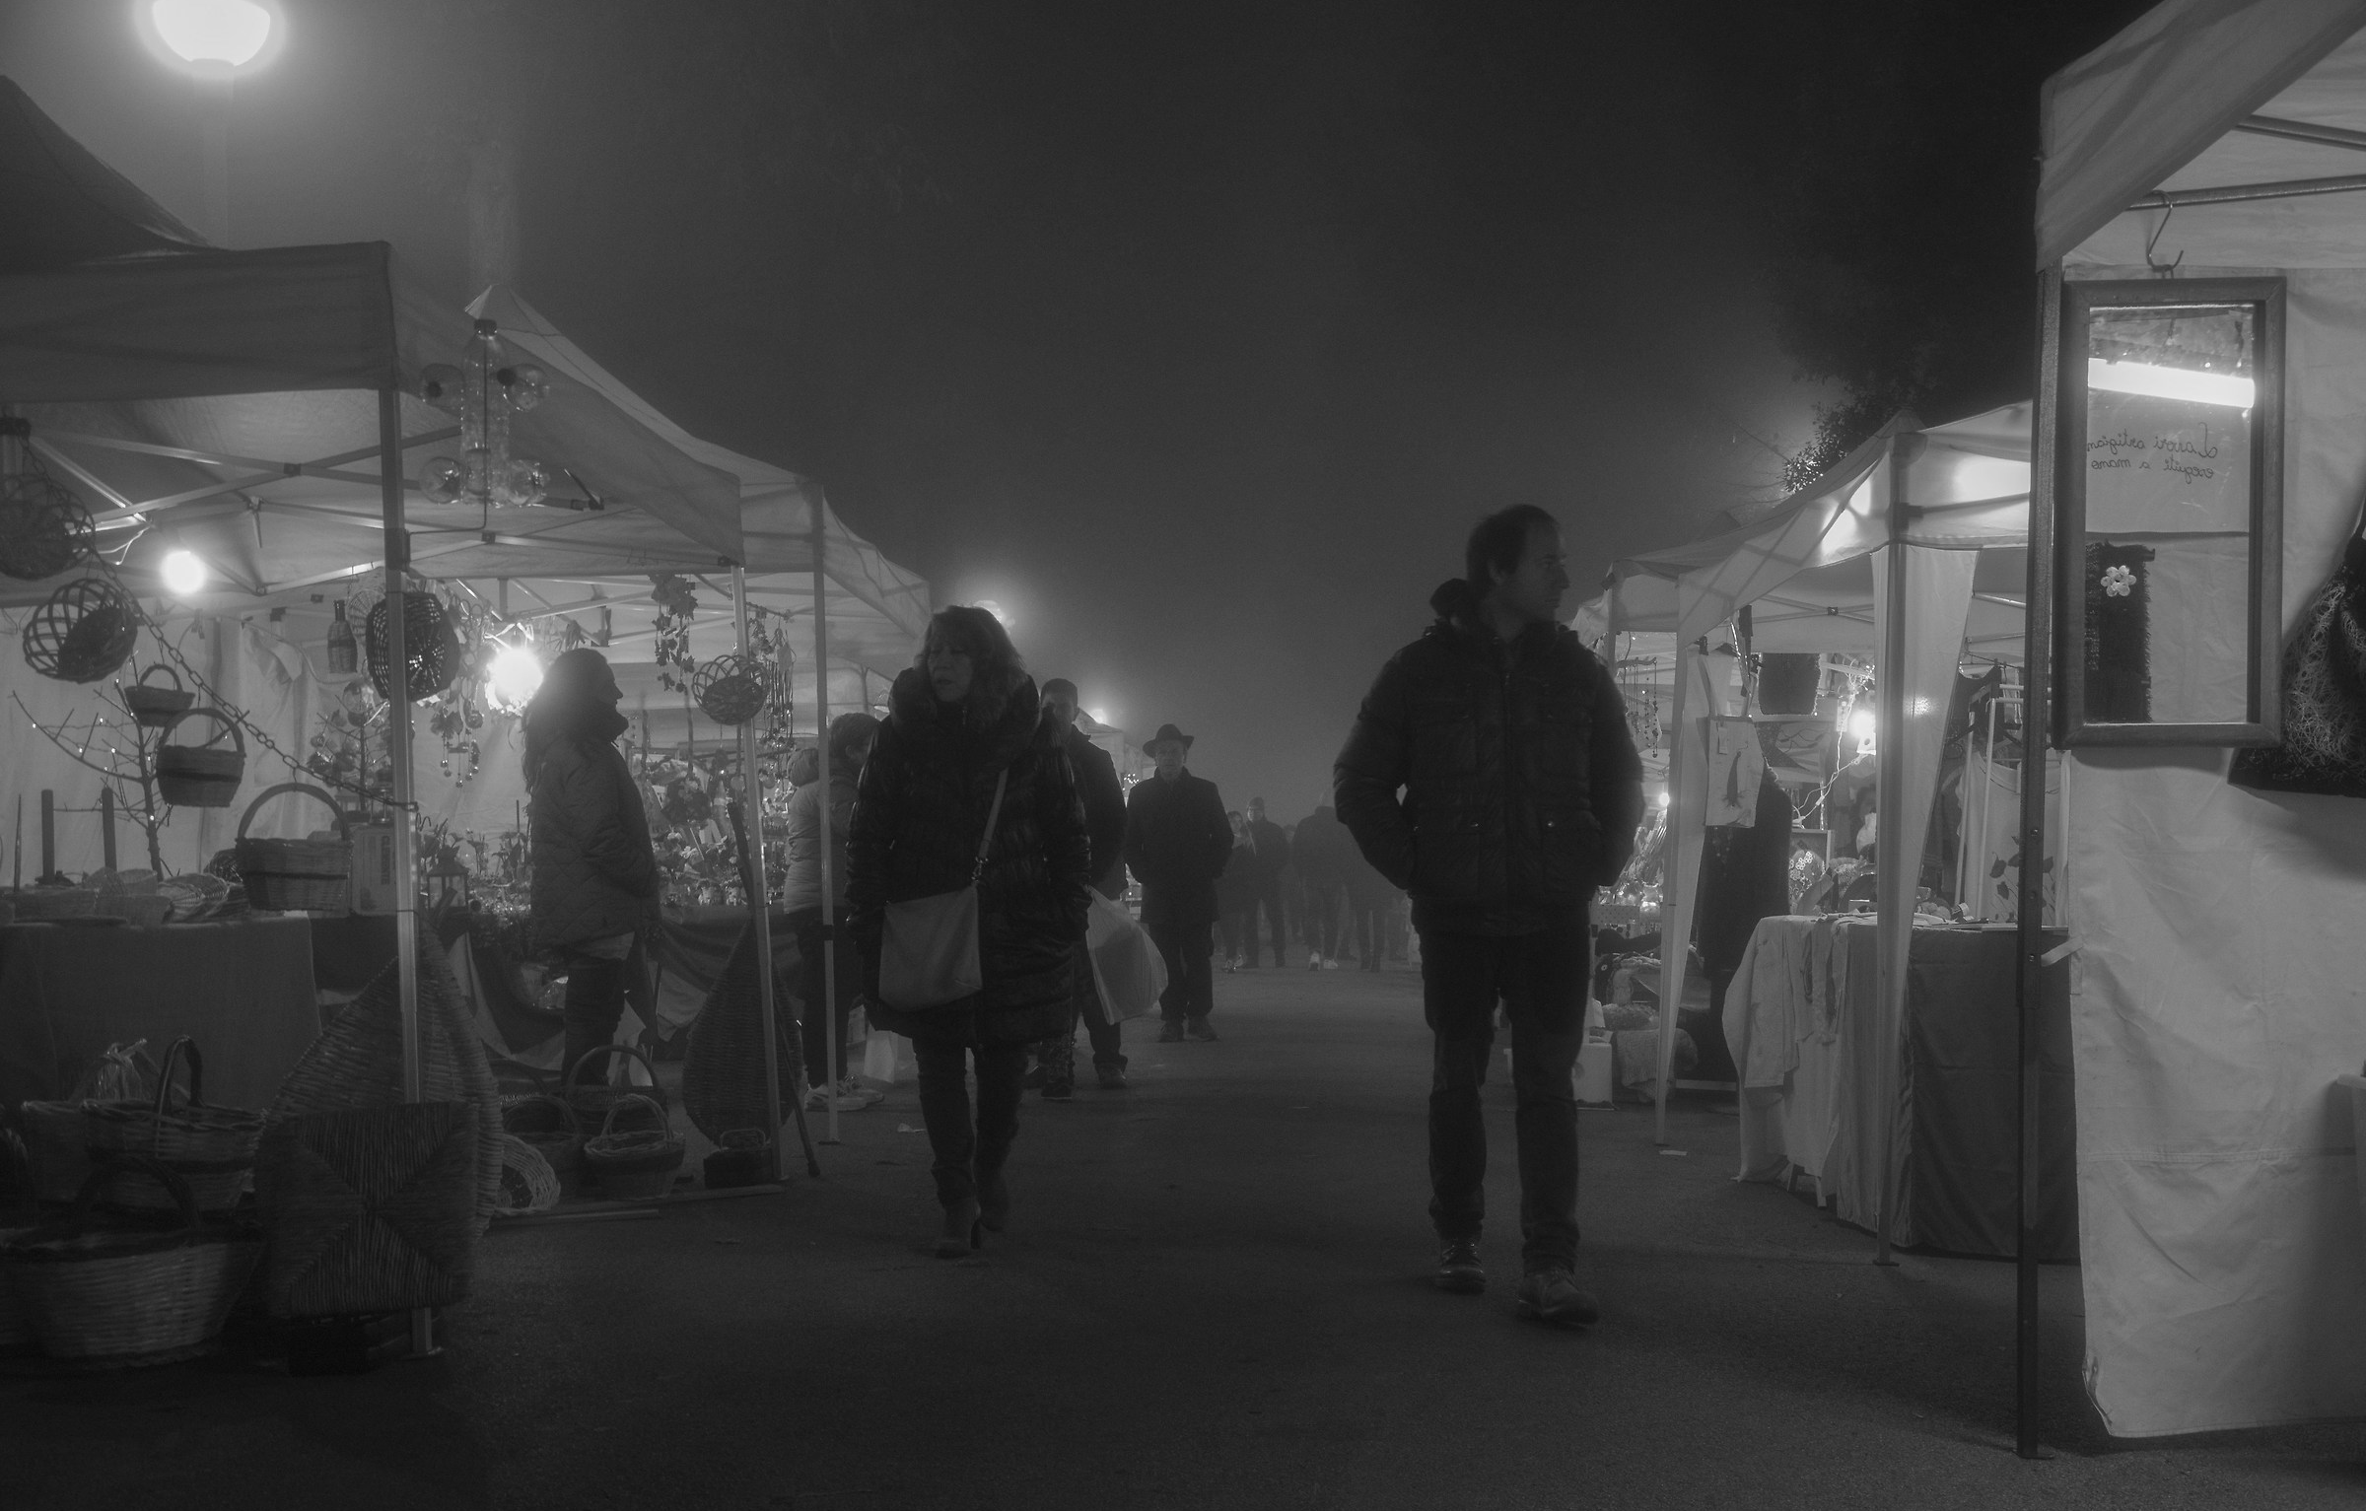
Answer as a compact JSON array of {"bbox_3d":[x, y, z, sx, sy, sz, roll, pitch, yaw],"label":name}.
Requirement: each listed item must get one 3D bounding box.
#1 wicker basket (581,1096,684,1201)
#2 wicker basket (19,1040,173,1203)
[{"bbox_3d":[-1.652,1.180,7.693,0.300,0.310,0.250,1,-3,-11],"label":"wicker basket"},{"bbox_3d":[-2.884,0.973,6.812,0.380,0.420,0.310,1,-3,-17],"label":"wicker basket"}]

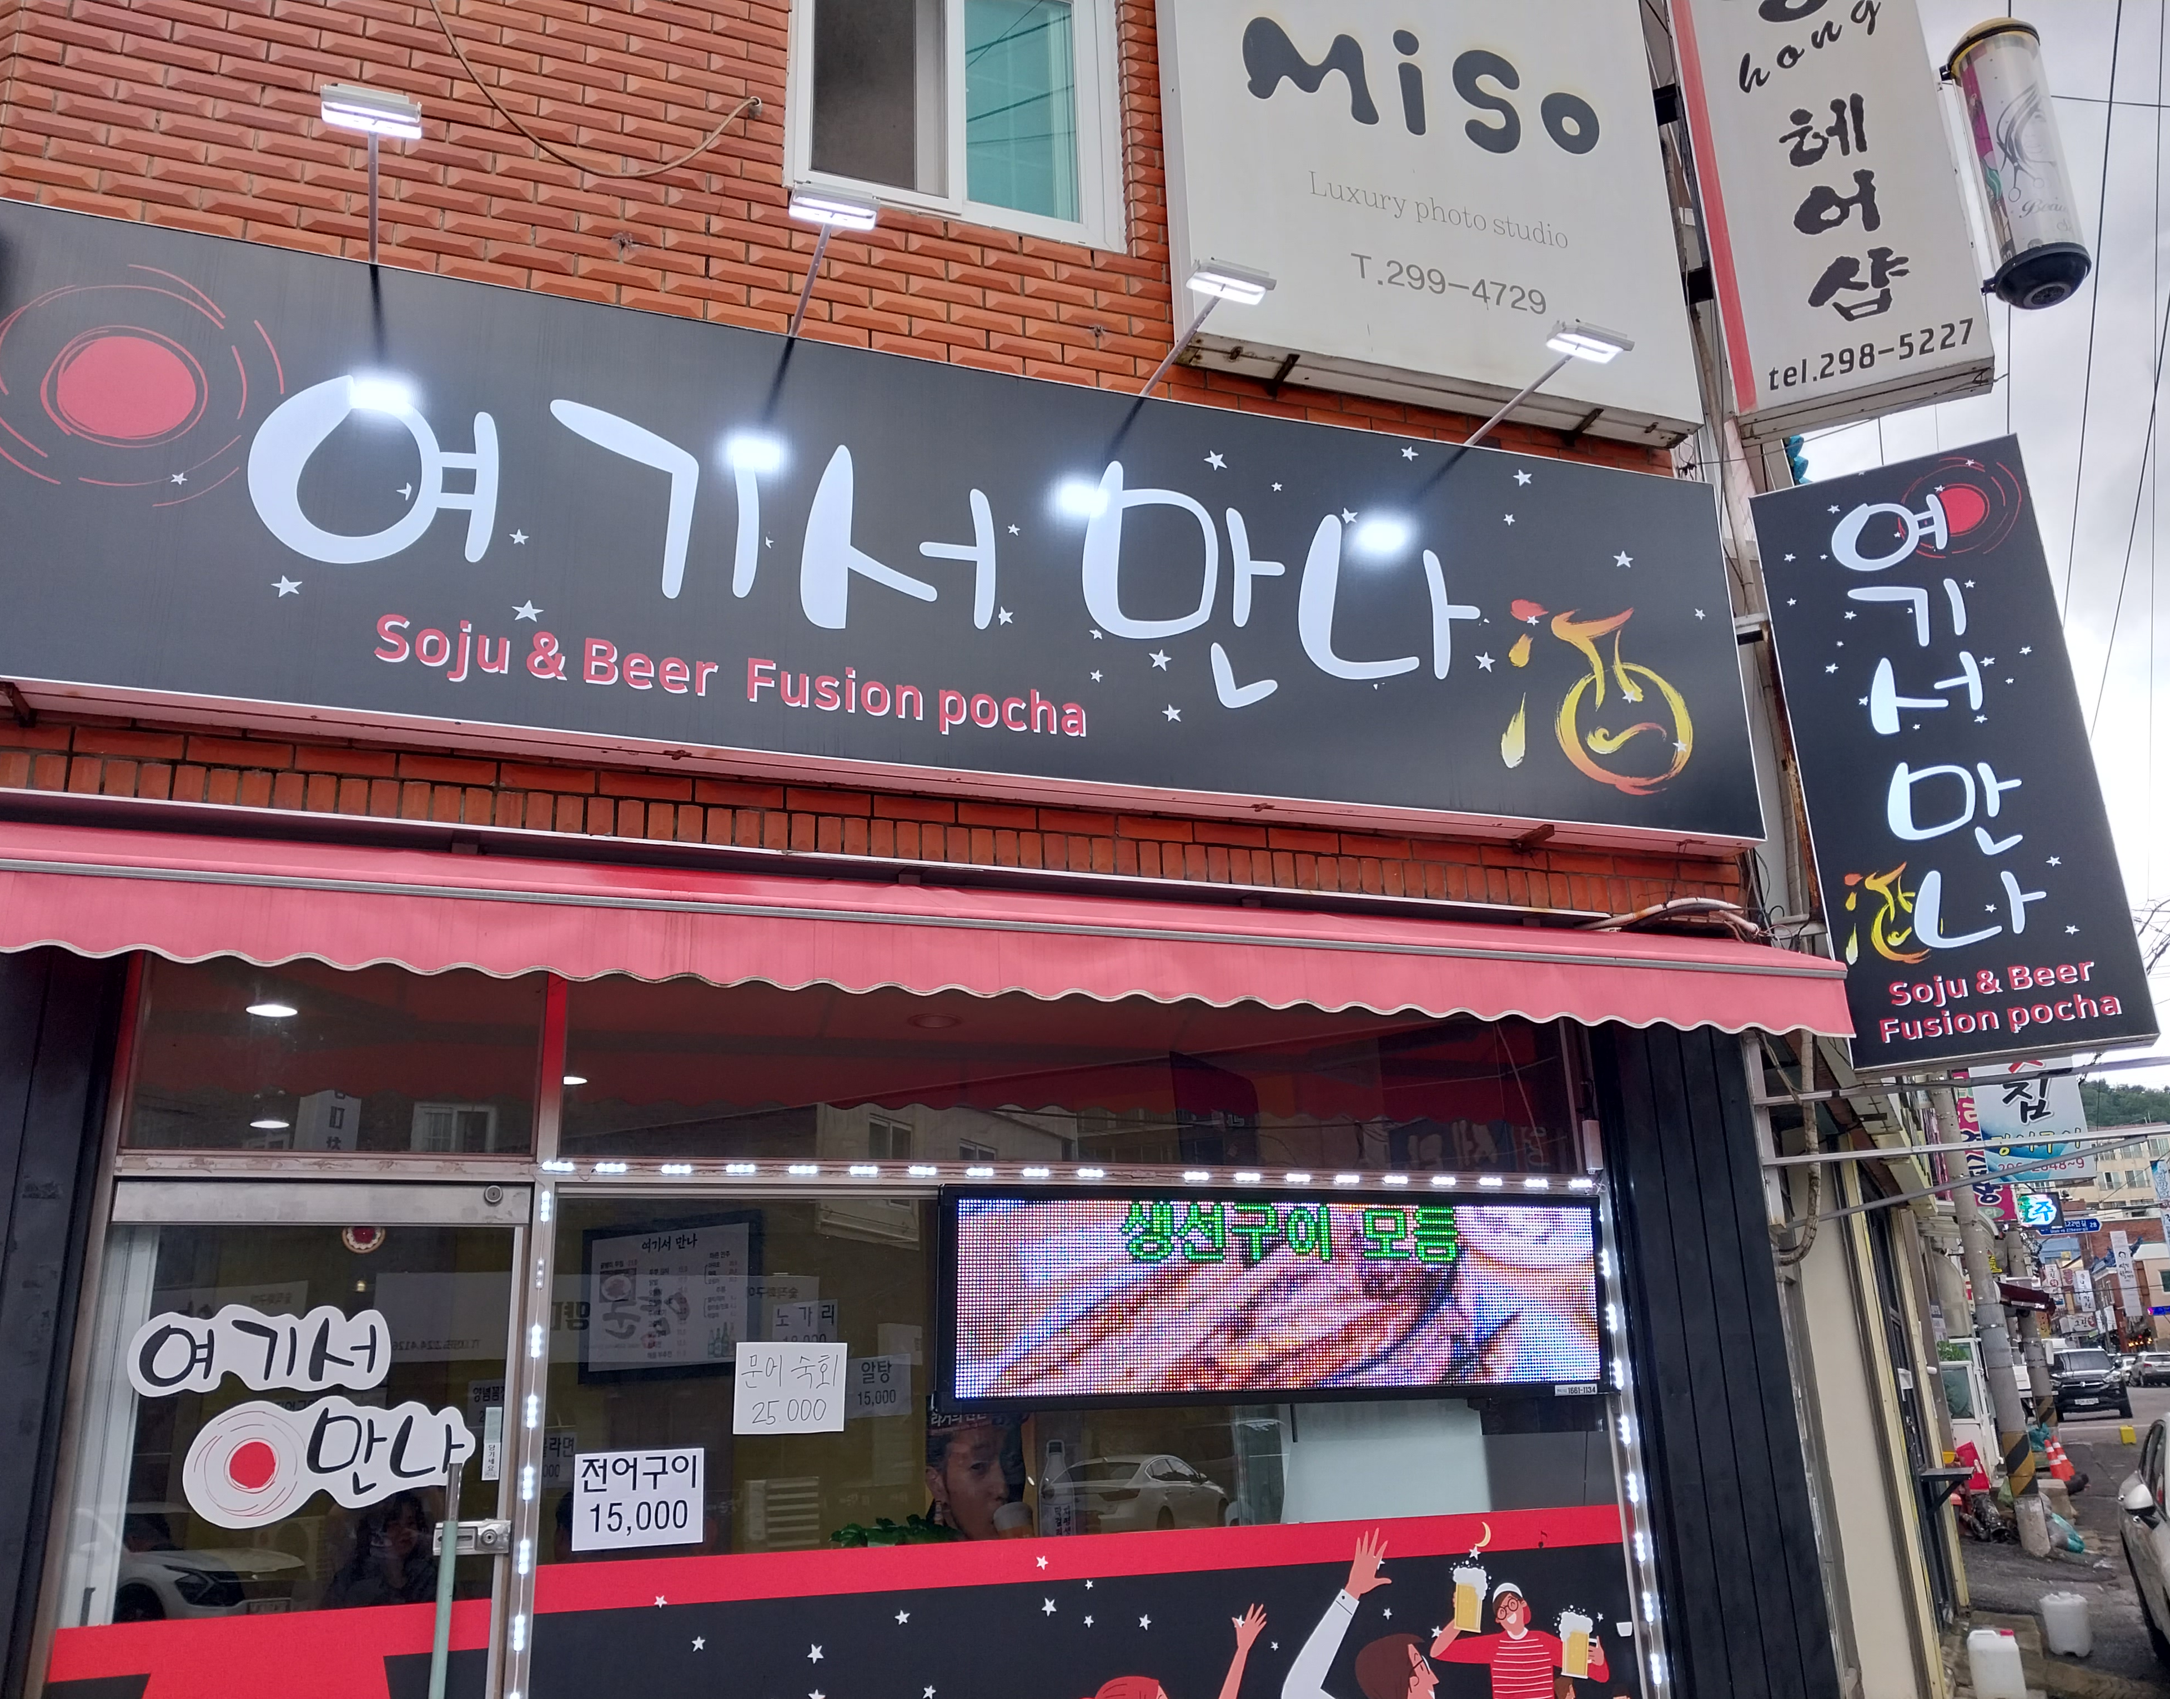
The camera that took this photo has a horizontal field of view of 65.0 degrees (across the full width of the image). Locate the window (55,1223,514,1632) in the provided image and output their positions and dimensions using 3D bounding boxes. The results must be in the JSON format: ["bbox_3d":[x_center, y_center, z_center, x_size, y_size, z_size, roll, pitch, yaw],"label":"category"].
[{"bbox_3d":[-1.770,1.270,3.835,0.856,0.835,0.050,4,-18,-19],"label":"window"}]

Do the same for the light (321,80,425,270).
[{"bbox_3d":[-1.674,-1.547,4.013,0.210,0.100,0.645,4,-18,-19],"label":"light"}]

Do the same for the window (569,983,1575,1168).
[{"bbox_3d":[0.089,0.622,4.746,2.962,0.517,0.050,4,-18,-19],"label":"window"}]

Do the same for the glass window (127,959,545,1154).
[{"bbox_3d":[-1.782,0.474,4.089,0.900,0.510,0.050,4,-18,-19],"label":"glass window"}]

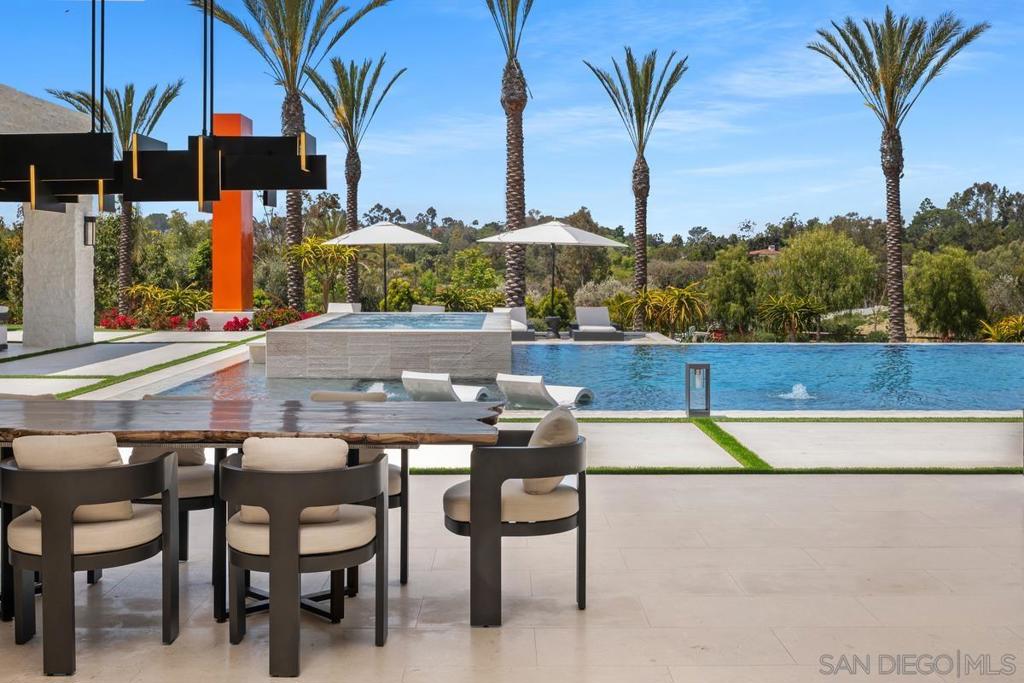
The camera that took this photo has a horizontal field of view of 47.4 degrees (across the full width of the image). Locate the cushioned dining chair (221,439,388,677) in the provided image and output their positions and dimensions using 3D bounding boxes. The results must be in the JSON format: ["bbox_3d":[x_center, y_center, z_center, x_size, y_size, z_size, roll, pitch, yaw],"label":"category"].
[{"bbox_3d":[-0.775,0.750,4.396,0.605,0.830,0.605,0,4,3],"label":"cushioned dining chair"}]

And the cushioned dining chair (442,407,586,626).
[{"bbox_3d":[0.013,0.704,4.956,0.605,0.845,0.605,0,4,0],"label":"cushioned dining chair"}]

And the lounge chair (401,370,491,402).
[{"bbox_3d":[-0.673,0.601,13.472,0.600,0.600,1.500,1,4,21],"label":"lounge chair"}]

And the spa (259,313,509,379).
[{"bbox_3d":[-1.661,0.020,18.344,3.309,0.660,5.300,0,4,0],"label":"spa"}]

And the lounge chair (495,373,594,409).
[{"bbox_3d":[0.431,0.620,13.190,0.600,0.600,1.500,2,4,27],"label":"lounge chair"}]

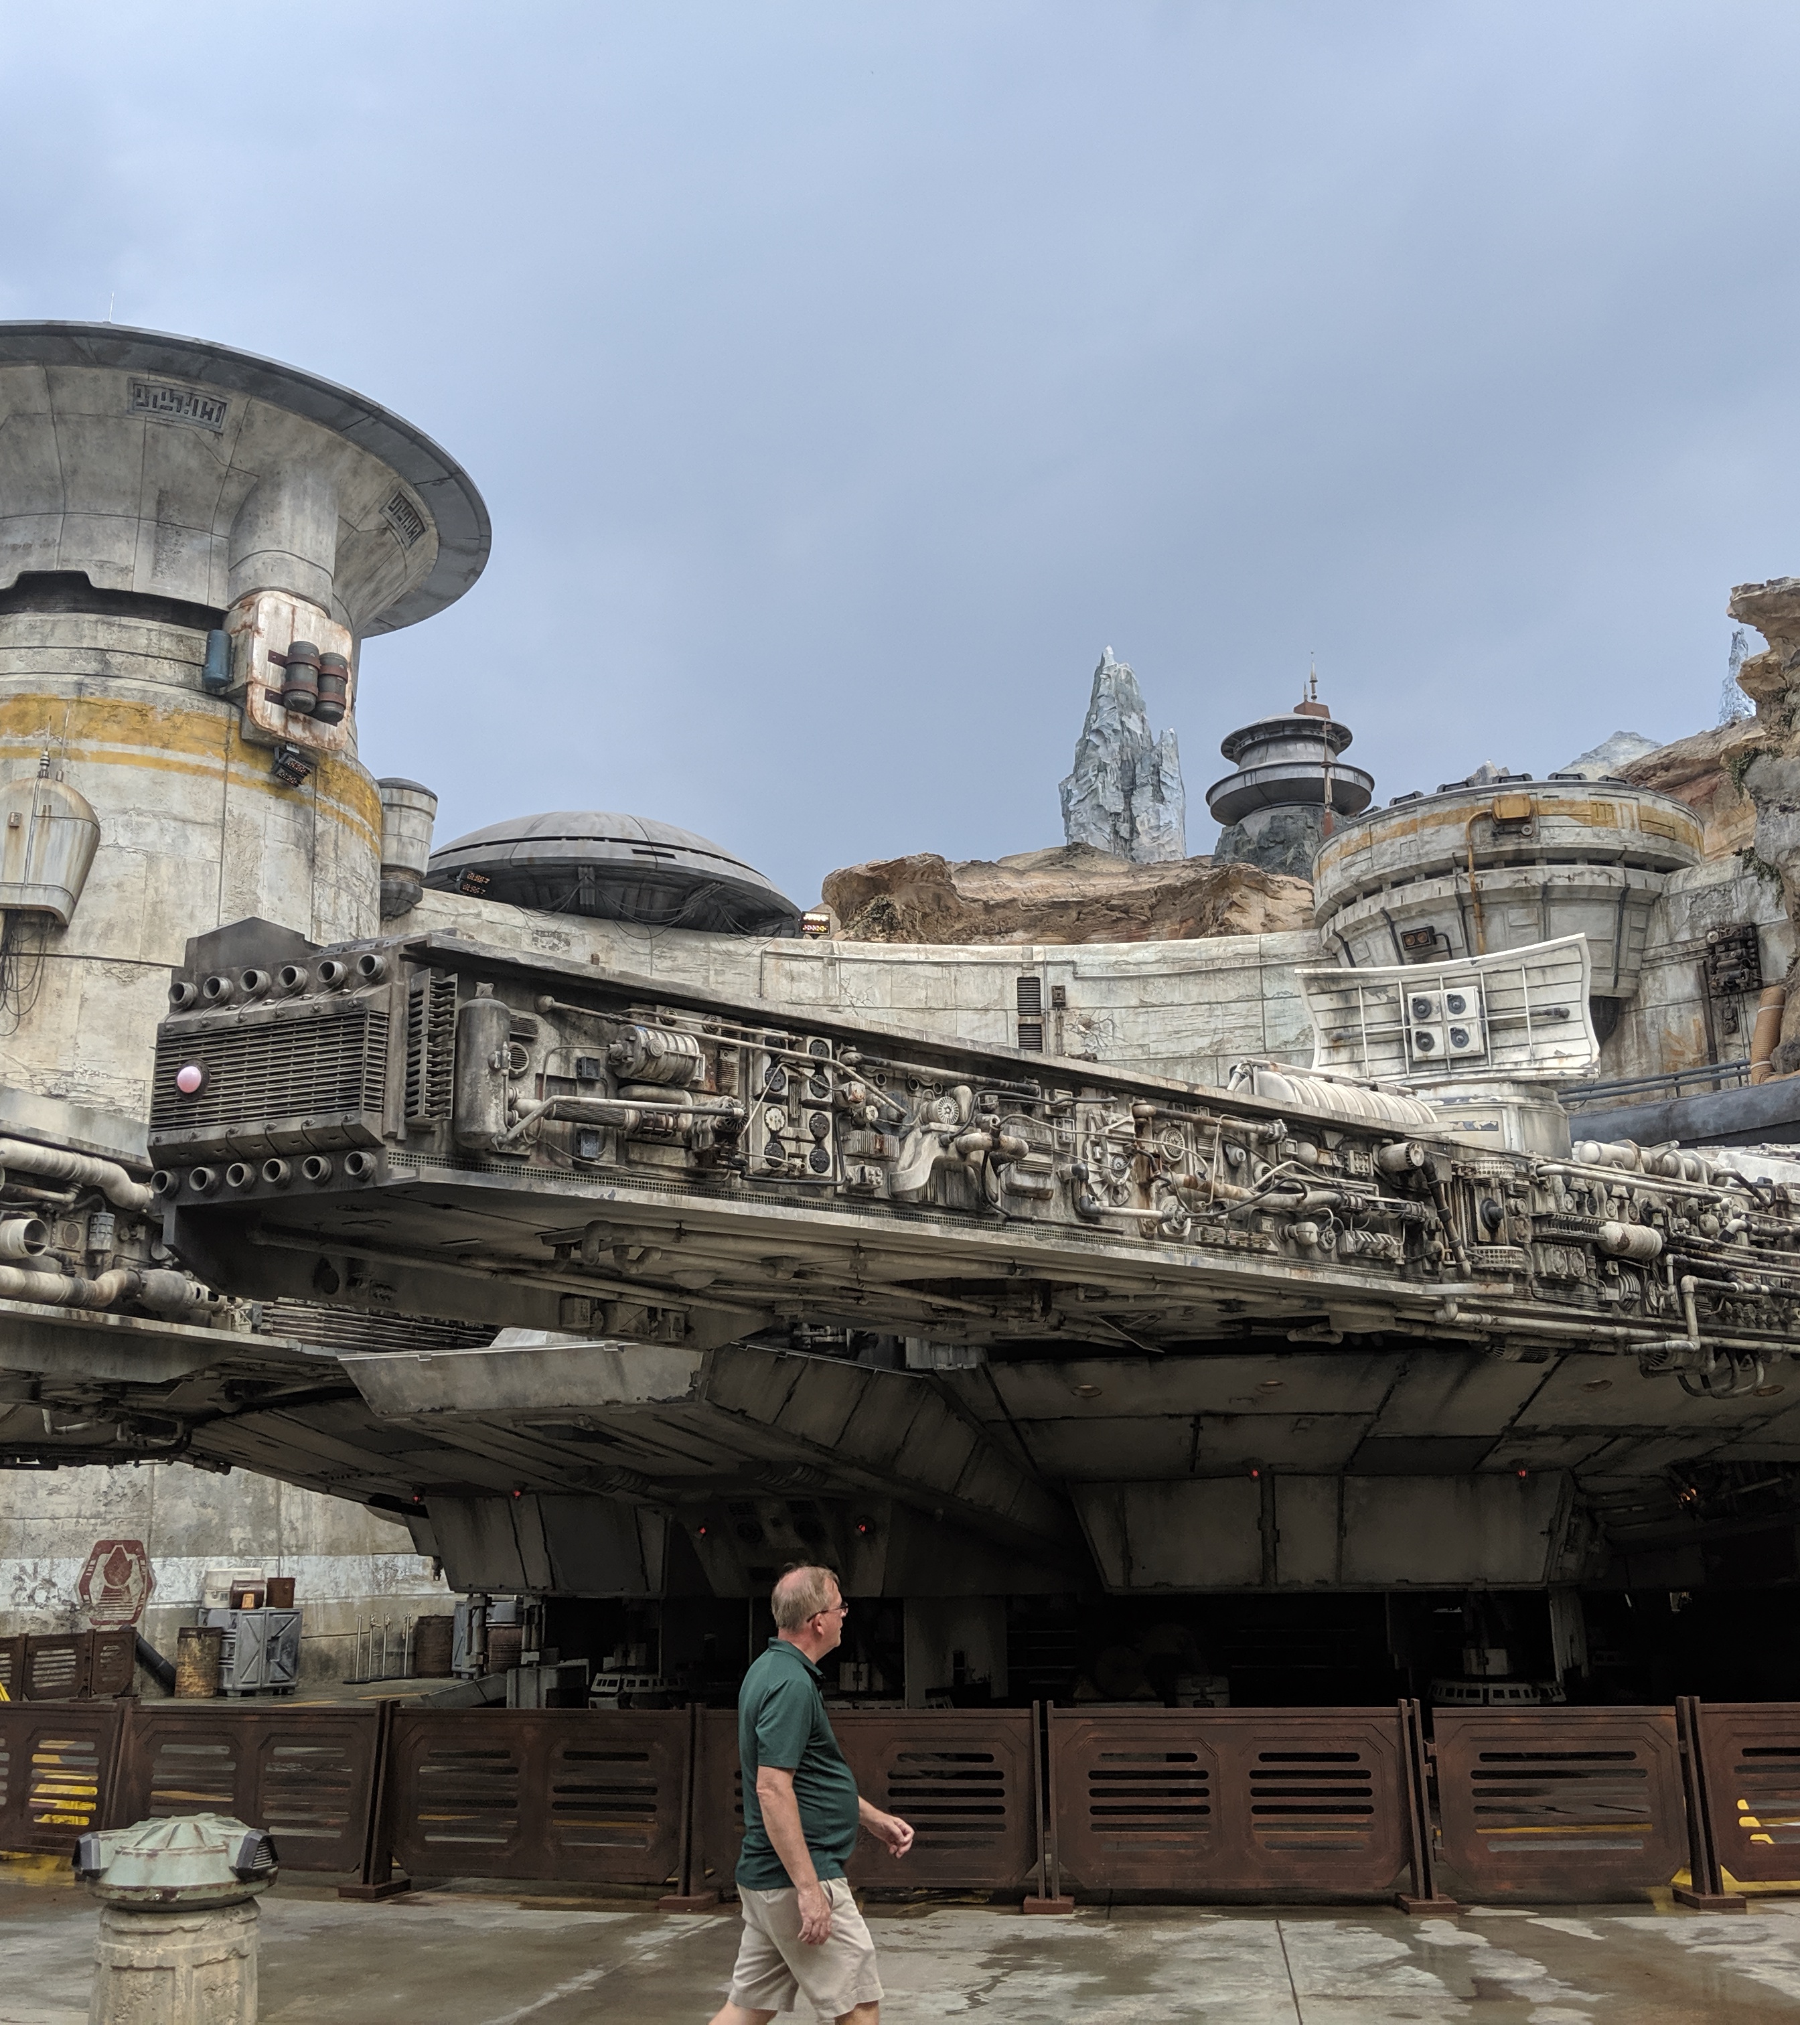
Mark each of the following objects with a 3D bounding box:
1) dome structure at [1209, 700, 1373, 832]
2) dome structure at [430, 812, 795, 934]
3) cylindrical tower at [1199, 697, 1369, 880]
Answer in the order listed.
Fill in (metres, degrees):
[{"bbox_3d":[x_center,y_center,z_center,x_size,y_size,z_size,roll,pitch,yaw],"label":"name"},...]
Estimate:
[{"bbox_3d":[11.492,-7.458,62.251,4.863,3.600,4.863,-3,-15,11],"label":"dome structure"},{"bbox_3d":[-6.983,-2.031,47.697,9.900,2.900,9.900,2,-15,-8],"label":"dome structure"},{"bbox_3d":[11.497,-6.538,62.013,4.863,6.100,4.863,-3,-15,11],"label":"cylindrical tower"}]

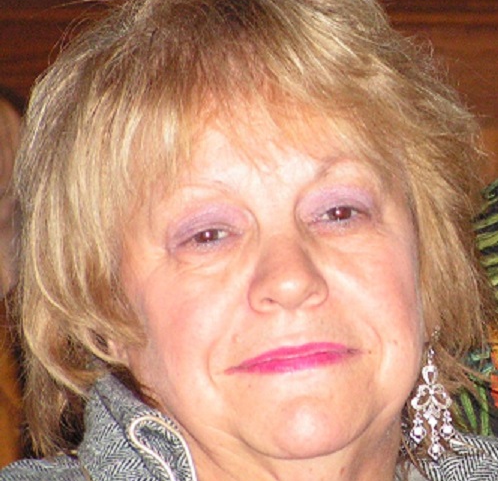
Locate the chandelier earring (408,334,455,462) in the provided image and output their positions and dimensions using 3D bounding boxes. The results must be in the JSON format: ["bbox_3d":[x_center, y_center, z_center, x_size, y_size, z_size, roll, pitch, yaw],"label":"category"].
[{"bbox_3d":[0.085,0.072,1.870,0.021,0.061,0.006,-2,2,-12],"label":"chandelier earring"}]

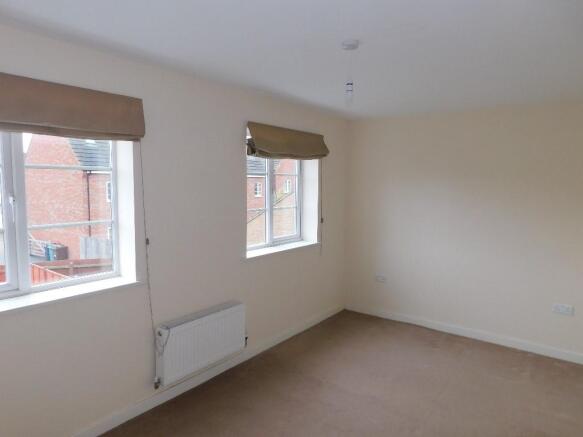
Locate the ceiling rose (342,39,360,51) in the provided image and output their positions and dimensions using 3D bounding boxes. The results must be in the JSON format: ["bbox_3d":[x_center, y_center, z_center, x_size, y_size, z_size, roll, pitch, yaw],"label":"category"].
[{"bbox_3d":[0.329,-0.962,2.147,0.096,0.030,0.096,1,5,0],"label":"ceiling rose"}]

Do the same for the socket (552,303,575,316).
[{"bbox_3d":[2.474,0.832,3.521,0.150,0.088,0.012,5,7,37],"label":"socket"}]

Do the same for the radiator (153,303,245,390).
[{"bbox_3d":[-0.668,0.919,2.980,0.107,0.406,0.811,5,7,37],"label":"radiator"}]

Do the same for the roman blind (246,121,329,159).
[{"bbox_3d":[0.011,-0.715,3.723,0.115,0.284,1.157,5,7,37],"label":"roman blind"}]

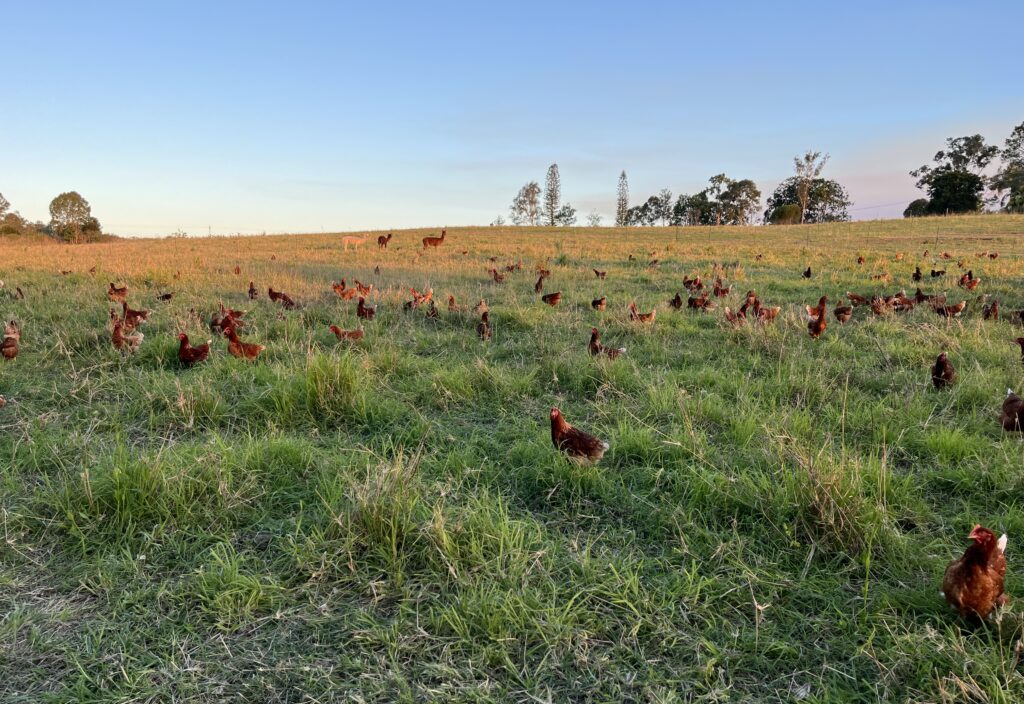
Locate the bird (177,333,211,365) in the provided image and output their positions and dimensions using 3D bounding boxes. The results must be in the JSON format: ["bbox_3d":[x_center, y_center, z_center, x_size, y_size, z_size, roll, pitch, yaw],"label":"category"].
[{"bbox_3d":[-3.644,-0.034,8.800,0.390,0.380,0.190,-2,8,-12],"label":"bird"}]

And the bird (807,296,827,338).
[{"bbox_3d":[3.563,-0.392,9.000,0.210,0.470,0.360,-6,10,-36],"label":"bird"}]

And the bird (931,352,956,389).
[{"bbox_3d":[3.871,0.179,6.900,0.220,0.360,0.380,2,8,14],"label":"bird"}]

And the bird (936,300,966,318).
[{"bbox_3d":[6.513,-0.586,11.400,0.400,0.330,0.190,5,10,30],"label":"bird"}]

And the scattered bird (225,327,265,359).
[{"bbox_3d":[-2.956,-0.072,8.500,0.430,0.410,0.200,-1,8,-9],"label":"scattered bird"}]

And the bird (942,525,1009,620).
[{"bbox_3d":[1.750,0.815,2.900,0.210,0.410,0.380,7,11,41],"label":"bird"}]

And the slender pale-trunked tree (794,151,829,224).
[{"bbox_3d":[42.836,-23.384,110.000,4.900,10.900,4.700,0,8,0],"label":"slender pale-trunked tree"}]

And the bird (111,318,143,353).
[{"bbox_3d":[-4.498,-0.182,9.000,0.390,0.410,0.200,-5,10,-30],"label":"bird"}]

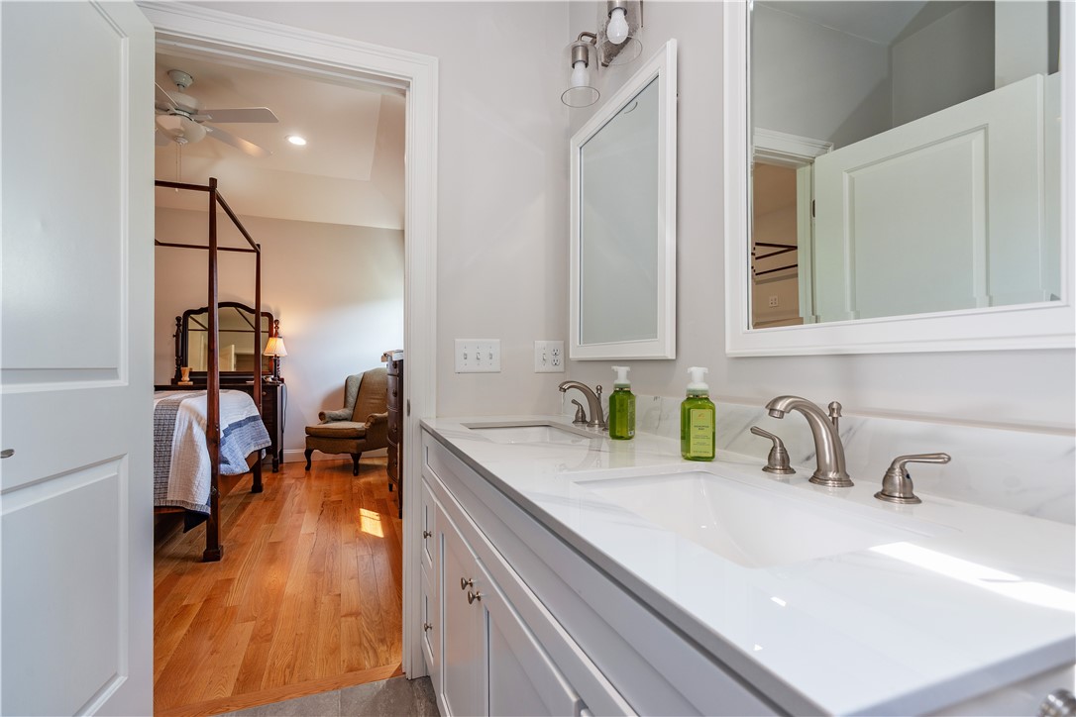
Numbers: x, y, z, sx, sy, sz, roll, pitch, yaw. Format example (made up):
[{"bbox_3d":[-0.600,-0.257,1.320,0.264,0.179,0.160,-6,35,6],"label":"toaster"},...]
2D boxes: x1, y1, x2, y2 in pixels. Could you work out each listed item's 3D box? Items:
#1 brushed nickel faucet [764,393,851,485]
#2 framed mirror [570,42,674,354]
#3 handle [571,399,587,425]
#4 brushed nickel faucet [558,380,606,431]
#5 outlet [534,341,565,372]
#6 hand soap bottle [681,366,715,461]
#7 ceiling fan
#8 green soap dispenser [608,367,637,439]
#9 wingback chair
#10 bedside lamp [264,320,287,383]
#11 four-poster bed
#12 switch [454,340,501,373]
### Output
[{"bbox_3d":[0.446,0.136,0.785,0.170,0.143,0.066,0,0,-23],"label":"brushed nickel faucet"},{"bbox_3d":[0.239,-0.412,1.508,0.031,0.831,0.568,0,-1,-22],"label":"framed mirror"},{"bbox_3d":[0.135,0.180,1.623,0.055,0.069,0.092,0,0,-23],"label":"handle"},{"bbox_3d":[0.136,0.136,1.411,0.152,0.138,0.244,0,-1,-21],"label":"brushed nickel faucet"},{"bbox_3d":[0.045,-0.006,1.797,0.117,0.117,0.011,0,-1,-20],"label":"outlet"},{"bbox_3d":[0.337,0.115,0.999,0.062,0.189,0.062,0,0,0],"label":"hand soap bottle"},{"bbox_3d":[-2.483,-1.742,3.333,1.290,0.460,1.290,0,0,-23],"label":"ceiling fan"},{"bbox_3d":[0.225,0.117,1.274,0.062,0.189,0.062,0,0,31],"label":"green soap dispenser"},{"bbox_3d":[-1.868,0.605,4.995,0.738,1.022,0.788,0,-1,22],"label":"wingback chair"},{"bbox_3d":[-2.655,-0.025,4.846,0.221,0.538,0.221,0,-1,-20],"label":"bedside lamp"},{"bbox_3d":[-3.062,0.061,3.015,2.150,2.140,1.630,0,0,-23],"label":"four-poster bed"},{"bbox_3d":[-0.213,-0.009,1.704,0.165,0.117,0.012,0,-1,-20],"label":"switch"}]

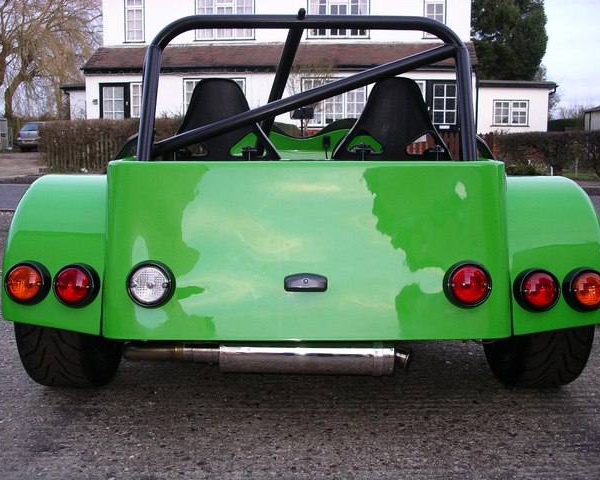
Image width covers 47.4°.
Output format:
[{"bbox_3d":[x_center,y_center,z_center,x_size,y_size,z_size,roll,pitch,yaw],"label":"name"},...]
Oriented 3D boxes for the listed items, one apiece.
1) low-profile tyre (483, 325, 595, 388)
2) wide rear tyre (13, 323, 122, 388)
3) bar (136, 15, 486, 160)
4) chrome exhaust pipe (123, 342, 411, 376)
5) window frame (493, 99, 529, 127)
[{"bbox_3d":[0.684,0.154,2.043,0.205,0.570,0.570,0,8,1],"label":"low-profile tyre"},{"bbox_3d":[-0.660,0.154,2.043,0.205,0.570,0.570,0,8,1],"label":"wide rear tyre"},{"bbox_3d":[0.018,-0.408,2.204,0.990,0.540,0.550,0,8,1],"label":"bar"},{"bbox_3d":[-0.087,0.313,1.775,0.750,0.088,0.100,0,8,0],"label":"chrome exhaust pipe"},{"bbox_3d":[6.640,-3.990,21.500,1.120,0.820,0.120,0,8,0],"label":"window frame"}]

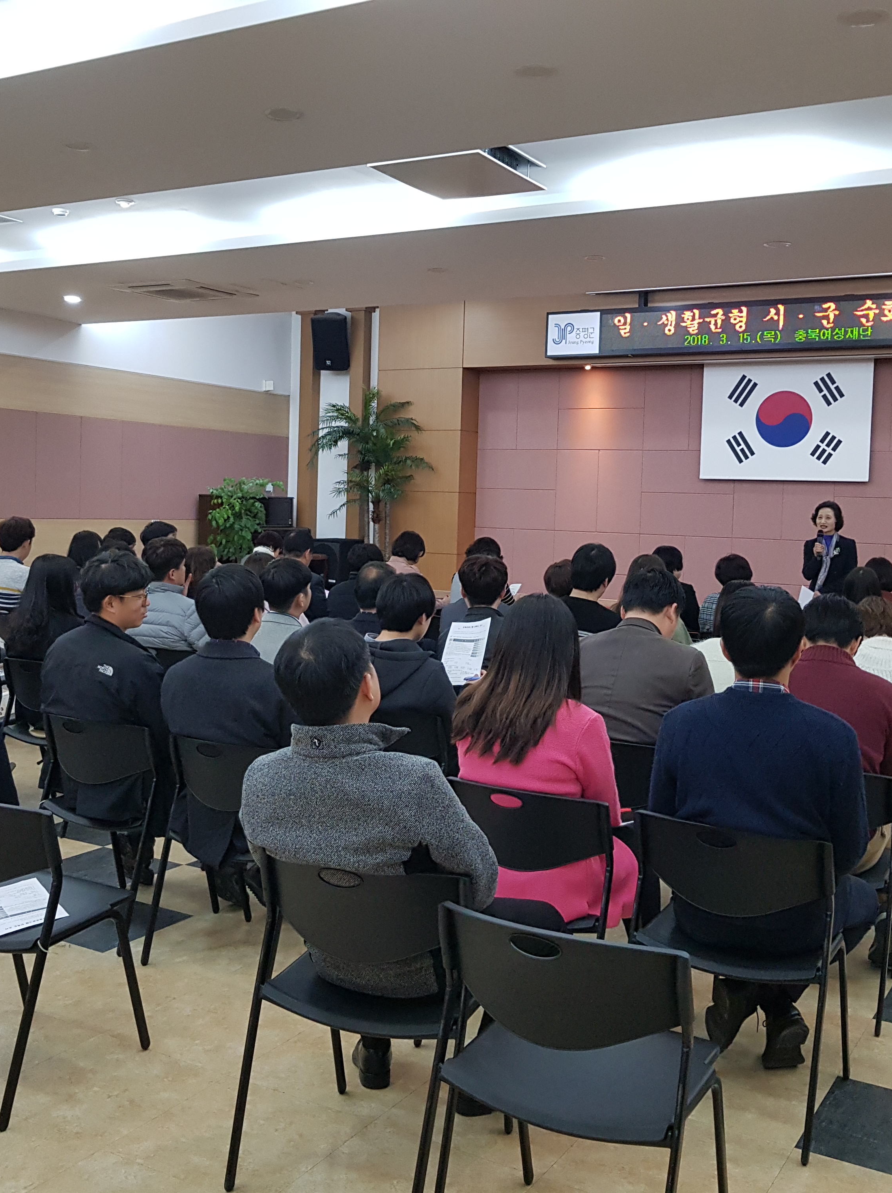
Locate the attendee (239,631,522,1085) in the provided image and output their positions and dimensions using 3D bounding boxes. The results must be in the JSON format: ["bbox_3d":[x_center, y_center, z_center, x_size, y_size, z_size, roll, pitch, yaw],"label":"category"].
[{"bbox_3d":[-0.061,0.680,2.883,0.670,1.270,0.780,4,4,27],"label":"attendee"}]

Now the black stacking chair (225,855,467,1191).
[{"bbox_3d":[-0.137,0.943,2.762,0.545,0.740,0.545,3,4,23],"label":"black stacking chair"}]

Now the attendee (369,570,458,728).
[{"bbox_3d":[-0.017,0.536,4.956,0.520,1.280,0.760,4,5,31],"label":"attendee"}]

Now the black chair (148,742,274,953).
[{"bbox_3d":[-0.652,0.837,4.027,0.545,0.740,0.545,4,5,29],"label":"black chair"}]

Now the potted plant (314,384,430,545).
[{"bbox_3d":[-0.982,-1.159,15.600,1.500,3.120,1.500,2,4,0],"label":"potted plant"}]

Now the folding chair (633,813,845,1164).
[{"bbox_3d":[0.777,0.941,3.148,0.530,0.760,0.550,4,5,31],"label":"folding chair"}]

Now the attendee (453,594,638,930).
[{"bbox_3d":[0.334,0.618,3.555,0.500,1.270,0.800,4,4,31],"label":"attendee"}]

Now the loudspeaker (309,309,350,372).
[{"bbox_3d":[-1.502,-3.366,15.787,0.440,0.700,0.400,4,19,28],"label":"loudspeaker"}]

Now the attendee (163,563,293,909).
[{"bbox_3d":[-0.612,0.546,4.126,0.500,1.310,0.740,4,5,29],"label":"attendee"}]

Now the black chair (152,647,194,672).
[{"bbox_3d":[-1.425,0.647,6.590,0.530,0.760,0.550,4,5,31],"label":"black chair"}]

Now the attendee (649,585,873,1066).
[{"bbox_3d":[0.893,0.642,3.238,0.570,1.350,0.700,4,5,31],"label":"attendee"}]

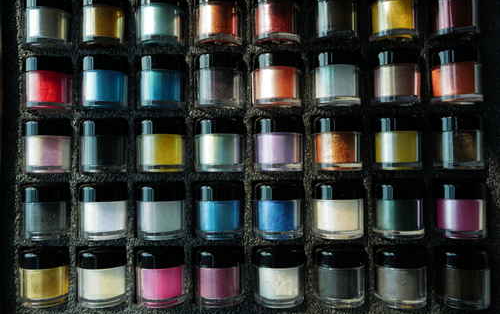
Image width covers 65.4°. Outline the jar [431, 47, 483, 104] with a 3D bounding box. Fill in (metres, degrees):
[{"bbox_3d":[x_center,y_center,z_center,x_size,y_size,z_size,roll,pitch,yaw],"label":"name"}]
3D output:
[{"bbox_3d":[0.142,-0.053,0.270,0.034,0.034,0.037,-1,88,2],"label":"jar"}]

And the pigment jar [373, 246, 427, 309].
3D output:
[{"bbox_3d":[0.102,0.080,0.266,0.034,0.034,0.036,0,87,2],"label":"pigment jar"}]

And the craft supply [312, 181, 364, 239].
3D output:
[{"bbox_3d":[0.059,0.035,0.262,0.034,0.034,0.037,0,87,2],"label":"craft supply"}]

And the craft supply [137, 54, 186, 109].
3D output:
[{"bbox_3d":[-0.063,-0.051,0.279,0.034,0.034,0.036,0,87,2],"label":"craft supply"}]

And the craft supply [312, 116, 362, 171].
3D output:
[{"bbox_3d":[0.061,-0.009,0.272,0.034,0.034,0.036,0,87,2],"label":"craft supply"}]

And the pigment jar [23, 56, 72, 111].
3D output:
[{"bbox_3d":[-0.140,-0.049,0.275,0.034,0.034,0.037,0,87,2],"label":"pigment jar"}]

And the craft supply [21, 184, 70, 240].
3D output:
[{"bbox_3d":[-0.143,0.038,0.277,0.034,0.034,0.037,-1,88,2],"label":"craft supply"}]

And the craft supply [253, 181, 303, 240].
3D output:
[{"bbox_3d":[0.020,0.036,0.271,0.034,0.034,0.036,0,87,2],"label":"craft supply"}]

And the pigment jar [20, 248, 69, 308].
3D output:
[{"bbox_3d":[-0.143,0.082,0.276,0.034,0.034,0.037,-1,88,2],"label":"pigment jar"}]

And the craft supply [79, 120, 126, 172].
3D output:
[{"bbox_3d":[-0.100,-0.006,0.271,0.034,0.034,0.037,0,87,2],"label":"craft supply"}]

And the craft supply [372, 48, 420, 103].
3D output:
[{"bbox_3d":[0.099,-0.052,0.266,0.034,0.034,0.037,0,87,2],"label":"craft supply"}]

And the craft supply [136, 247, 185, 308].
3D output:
[{"bbox_3d":[-0.061,0.081,0.273,0.034,0.034,0.037,-1,88,2],"label":"craft supply"}]

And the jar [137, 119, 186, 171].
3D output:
[{"bbox_3d":[-0.060,-0.006,0.269,0.034,0.034,0.037,0,87,2],"label":"jar"}]

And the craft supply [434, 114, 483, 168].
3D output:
[{"bbox_3d":[0.143,-0.010,0.270,0.034,0.034,0.036,0,87,2],"label":"craft supply"}]

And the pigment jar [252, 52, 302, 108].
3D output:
[{"bbox_3d":[0.018,-0.051,0.269,0.034,0.034,0.037,0,87,2],"label":"pigment jar"}]

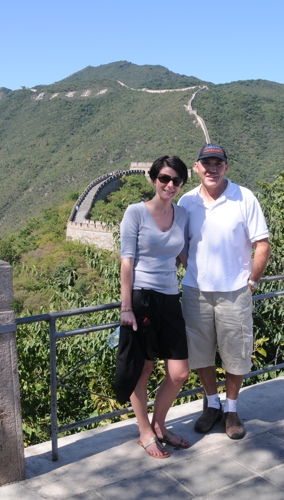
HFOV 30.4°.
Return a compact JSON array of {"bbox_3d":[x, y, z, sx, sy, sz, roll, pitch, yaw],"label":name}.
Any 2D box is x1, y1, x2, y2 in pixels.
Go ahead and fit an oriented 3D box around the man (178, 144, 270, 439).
[{"bbox_3d":[0.512,0.243,3.275,0.580,1.795,0.380,2,8,12],"label":"man"}]

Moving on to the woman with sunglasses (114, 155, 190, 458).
[{"bbox_3d":[0.063,0.317,3.008,0.440,1.715,0.350,-3,9,-23],"label":"woman with sunglasses"}]

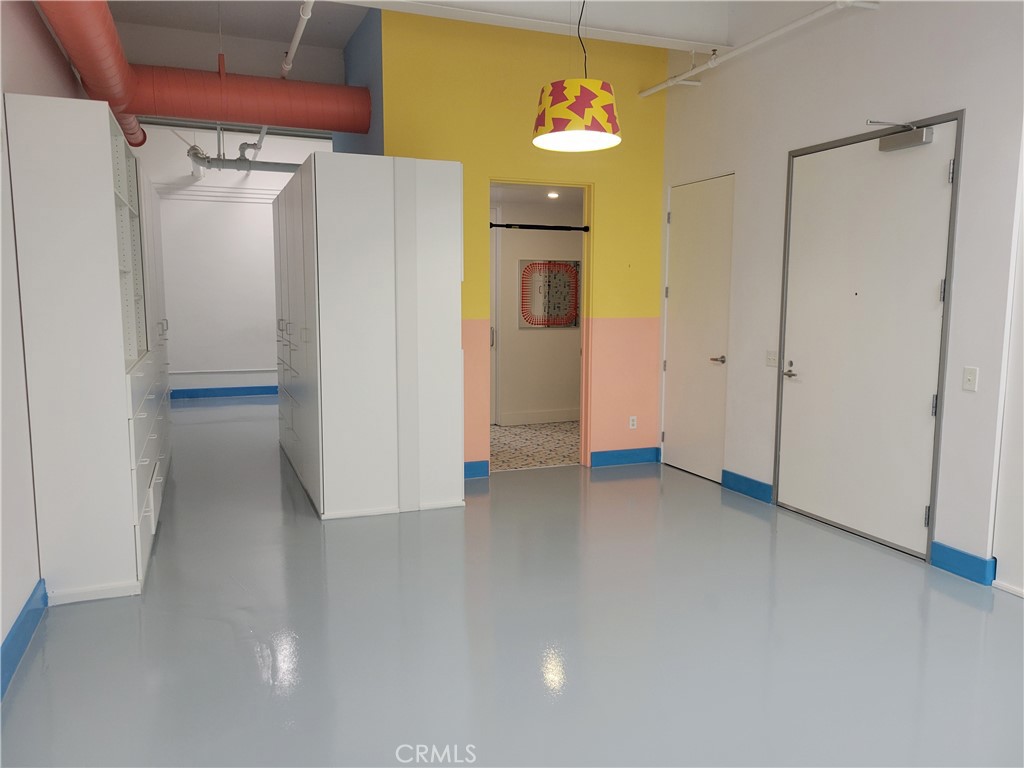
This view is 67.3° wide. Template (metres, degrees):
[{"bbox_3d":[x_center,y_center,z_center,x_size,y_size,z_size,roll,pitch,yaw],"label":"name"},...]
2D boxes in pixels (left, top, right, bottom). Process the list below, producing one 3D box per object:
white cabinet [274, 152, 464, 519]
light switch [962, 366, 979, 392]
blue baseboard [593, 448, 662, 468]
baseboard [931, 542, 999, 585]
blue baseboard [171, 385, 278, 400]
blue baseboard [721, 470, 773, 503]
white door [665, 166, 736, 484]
[{"bbox_3d":[-1.365,-0.475,6.592,1.000,2.365,3.143,-2,7,-21],"label":"white cabinet"},{"bbox_3d":[2.377,-0.022,3.995,0.012,0.125,0.081,-2,7,-21],"label":"light switch"},{"bbox_3d":[0.997,0.643,6.704,0.664,0.132,0.020,-2,7,-21],"label":"blue baseboard"},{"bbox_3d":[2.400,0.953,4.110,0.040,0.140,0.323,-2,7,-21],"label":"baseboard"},{"bbox_3d":[-4.075,0.125,10.931,1.435,0.128,0.020,-2,7,-21],"label":"blue baseboard"},{"bbox_3d":[1.753,0.759,5.737,0.020,0.135,0.550,-2,7,-21],"label":"blue baseboard"},{"bbox_3d":[1.509,-0.437,6.274,0.050,2.373,0.880,-2,7,-21],"label":"white door"}]

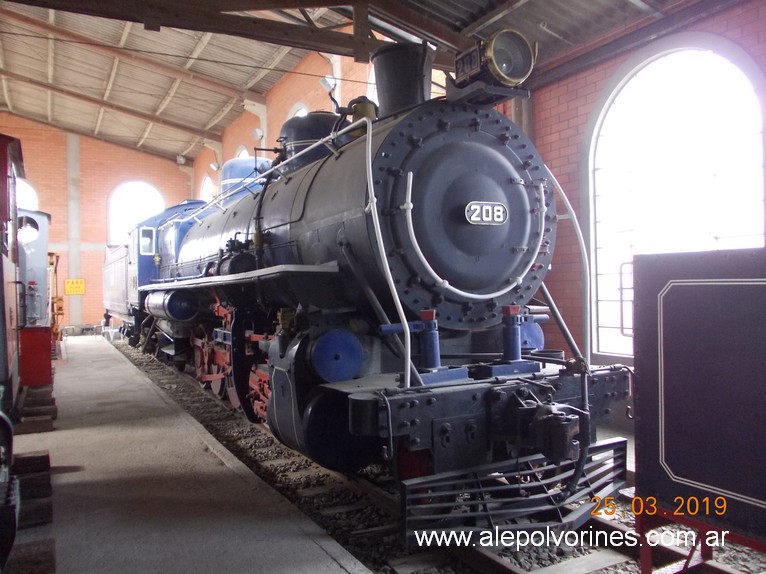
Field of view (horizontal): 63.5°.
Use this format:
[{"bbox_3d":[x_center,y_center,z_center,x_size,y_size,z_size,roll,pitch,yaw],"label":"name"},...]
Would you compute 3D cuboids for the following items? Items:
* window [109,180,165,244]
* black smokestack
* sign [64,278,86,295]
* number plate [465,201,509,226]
[{"bbox_3d":[-10.579,-3.147,26.661,2.256,2.823,0.180,-1,0,-28],"label":"window"},{"bbox_3d":[0.207,-1.853,5.958,0.620,0.740,0.620,-1,0,0],"label":"black smokestack"},{"bbox_3d":[-12.615,-0.004,25.399,0.742,0.660,0.030,-1,0,-28],"label":"sign"},{"bbox_3d":[0.819,-0.574,4.831,0.415,0.185,0.030,-1,0,-28],"label":"number plate"}]

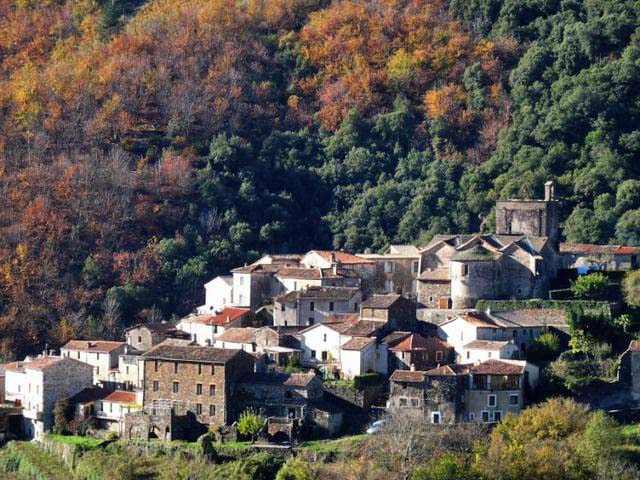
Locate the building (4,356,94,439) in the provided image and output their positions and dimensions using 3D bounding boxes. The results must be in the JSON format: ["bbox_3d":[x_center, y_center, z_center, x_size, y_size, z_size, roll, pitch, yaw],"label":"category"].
[{"bbox_3d":[-41.970,24.320,430.000,9.200,11.500,11.300,-1,3,-33],"label":"building"}]

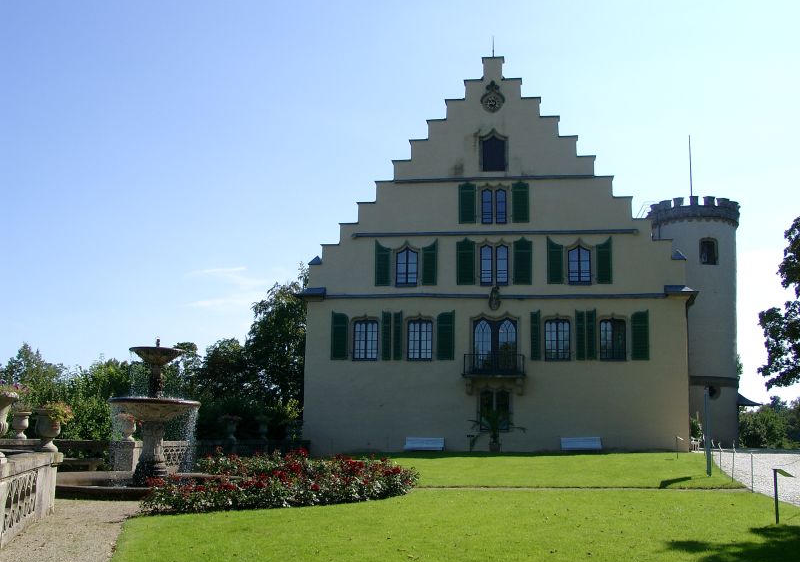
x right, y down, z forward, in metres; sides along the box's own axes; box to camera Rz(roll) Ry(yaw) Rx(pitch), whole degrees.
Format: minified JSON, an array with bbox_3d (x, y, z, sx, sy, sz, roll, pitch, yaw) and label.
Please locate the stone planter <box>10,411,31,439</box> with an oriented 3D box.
[{"bbox_3d":[-9.433,3.610,19.600,0.489,0.675,0.489,1,-9,0],"label":"stone planter"}]

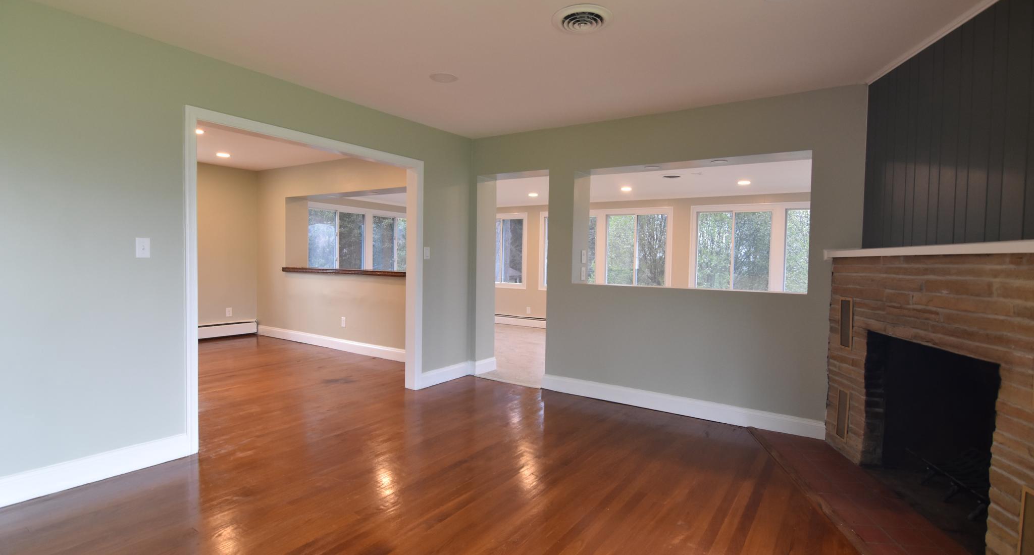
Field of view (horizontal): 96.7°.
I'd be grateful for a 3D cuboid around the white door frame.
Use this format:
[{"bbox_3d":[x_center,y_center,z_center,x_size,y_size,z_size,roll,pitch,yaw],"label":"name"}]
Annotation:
[{"bbox_3d":[-1.474,0.008,3.528,0.140,2.090,1.860,3,3,36],"label":"white door frame"}]

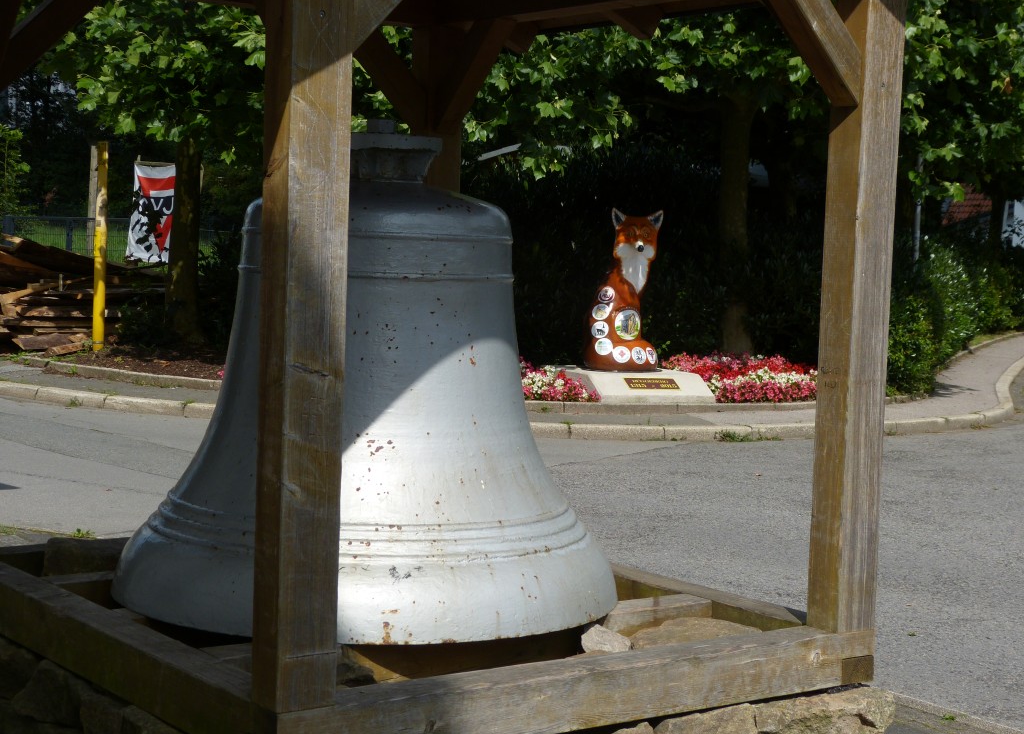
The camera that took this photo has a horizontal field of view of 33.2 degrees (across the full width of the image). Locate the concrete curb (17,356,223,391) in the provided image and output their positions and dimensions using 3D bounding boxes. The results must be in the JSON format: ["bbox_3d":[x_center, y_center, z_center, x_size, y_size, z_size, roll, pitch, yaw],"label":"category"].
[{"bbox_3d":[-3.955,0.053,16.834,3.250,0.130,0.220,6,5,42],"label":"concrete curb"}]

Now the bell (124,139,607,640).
[{"bbox_3d":[-0.413,-0.016,5.165,1.530,1.370,1.530,2,4,-5],"label":"bell"}]

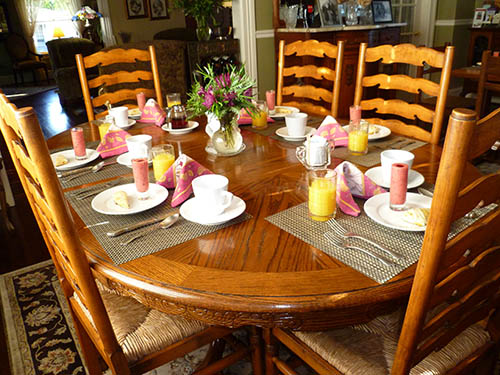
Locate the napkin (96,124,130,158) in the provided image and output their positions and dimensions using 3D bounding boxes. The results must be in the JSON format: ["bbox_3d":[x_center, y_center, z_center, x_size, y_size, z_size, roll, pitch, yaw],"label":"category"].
[{"bbox_3d":[-0.501,-0.194,1.544,0.190,0.108,0.155,-23,31,-37],"label":"napkin"}]

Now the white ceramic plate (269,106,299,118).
[{"bbox_3d":[0.126,-0.338,1.852,0.198,0.022,0.198,-1,25,4],"label":"white ceramic plate"}]

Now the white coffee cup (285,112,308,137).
[{"bbox_3d":[0.177,-0.247,1.591,0.090,0.074,0.115,-18,28,-30],"label":"white coffee cup"}]

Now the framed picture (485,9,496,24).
[{"bbox_3d":[2.329,-1.651,3.900,0.110,0.155,0.030,3,25,13],"label":"framed picture"}]

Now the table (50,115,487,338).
[{"bbox_3d":[-0.057,0.215,1.606,1.230,0.760,1.745,-19,29,-31],"label":"table"}]

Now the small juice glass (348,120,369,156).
[{"bbox_3d":[0.361,-0.164,1.345,0.067,0.106,0.067,4,25,15],"label":"small juice glass"}]

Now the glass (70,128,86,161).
[{"bbox_3d":[-0.606,-0.156,1.433,0.050,0.106,0.050,-3,24,0],"label":"glass"}]

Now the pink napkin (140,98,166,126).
[{"bbox_3d":[-0.445,-0.359,1.856,0.150,0.105,0.115,-21,30,-34],"label":"pink napkin"}]

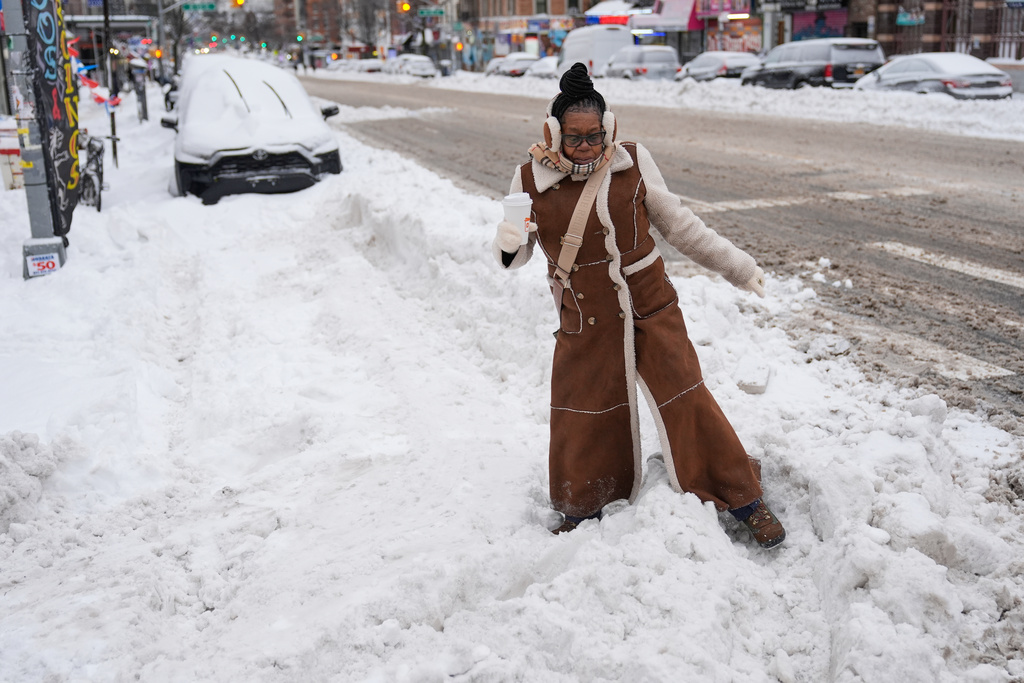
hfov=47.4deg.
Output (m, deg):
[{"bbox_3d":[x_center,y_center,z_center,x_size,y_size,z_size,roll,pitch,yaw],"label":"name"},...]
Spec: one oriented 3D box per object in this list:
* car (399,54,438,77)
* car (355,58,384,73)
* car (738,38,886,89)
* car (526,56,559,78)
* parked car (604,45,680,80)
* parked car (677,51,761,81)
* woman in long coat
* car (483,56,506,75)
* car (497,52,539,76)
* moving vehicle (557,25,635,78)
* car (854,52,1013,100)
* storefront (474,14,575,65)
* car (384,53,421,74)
[{"bbox_3d":[-7.297,-21.289,90.251,1.920,1.800,4.800,-5,14,-15],"label":"car"},{"bbox_3d":[-13.017,-25.949,110.233,1.800,1.500,4.700,-5,14,-15],"label":"car"},{"bbox_3d":[9.778,-8.899,38.138,2.040,1.890,5.550,-5,15,-17],"label":"car"},{"bbox_3d":[2.174,-13.629,59.042,1.800,1.500,4.600,-5,14,-15],"label":"car"},{"bbox_3d":[5.771,-11.931,50.719,1.870,1.740,4.650,-5,15,-15],"label":"parked car"},{"bbox_3d":[7.260,-9.282,40.884,1.800,1.560,4.500,-5,14,-15],"label":"parked car"},{"bbox_3d":[0.440,-0.100,3.880,0.950,1.620,0.600,1,15,8],"label":"woman in long coat"},{"bbox_3d":[-0.348,-15.986,68.751,1.800,1.520,4.500,-5,14,-15],"label":"car"},{"bbox_3d":[0.520,-16.569,70.186,1.820,1.480,4.700,-5,15,-15],"label":"car"},{"bbox_3d":[3.633,-12.907,53.387,2.050,2.750,5.850,-5,14,-15],"label":"moving vehicle"},{"bbox_3d":[11.268,-7.018,31.485,1.820,1.470,4.750,-5,15,-15],"label":"car"},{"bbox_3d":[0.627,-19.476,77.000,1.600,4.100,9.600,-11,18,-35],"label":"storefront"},{"bbox_3d":[-8.885,-22.473,95.704,1.800,1.550,4.700,-5,14,-15],"label":"car"}]

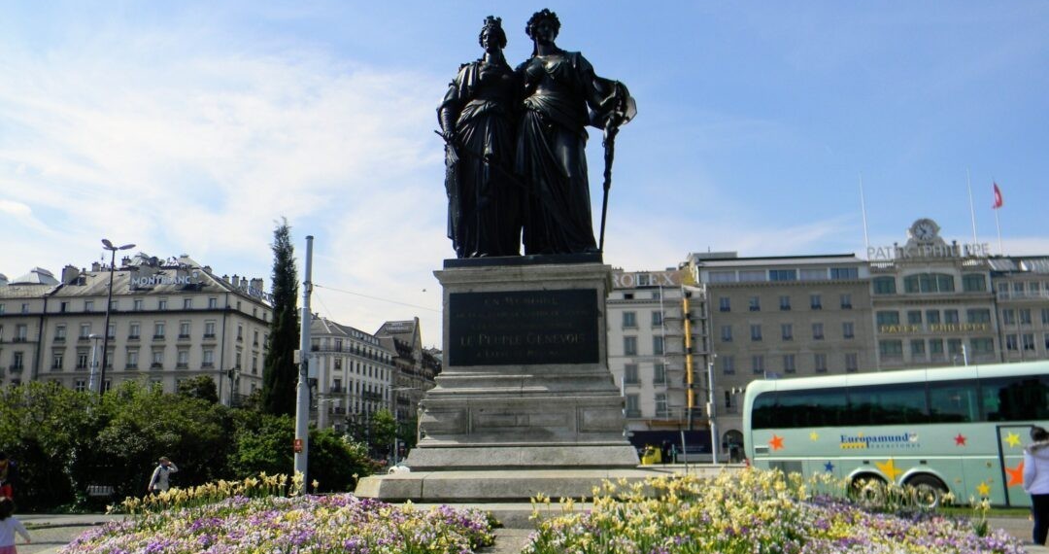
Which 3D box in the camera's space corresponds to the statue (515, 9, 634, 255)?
[{"bbox_3d":[0.928,-2.604,15.392,2.100,4.930,1.450,-2,-12,6],"label":"statue"}]

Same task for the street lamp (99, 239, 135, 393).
[{"bbox_3d":[-18.812,3.811,38.057,1.600,11.410,1.700,-1,-12,0],"label":"street lamp"}]

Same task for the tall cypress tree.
[{"bbox_3d":[-9.881,3.025,34.115,1.600,11.160,1.600,-1,-12,0],"label":"tall cypress tree"}]

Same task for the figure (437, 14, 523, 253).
[{"bbox_3d":[-0.824,-2.529,15.483,1.500,4.860,1.350,-2,-12,6],"label":"figure"}]

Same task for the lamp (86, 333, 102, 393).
[{"bbox_3d":[-24.333,7.332,47.554,0.500,8.470,1.000,-1,-12,0],"label":"lamp"}]

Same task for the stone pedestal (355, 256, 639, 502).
[{"bbox_3d":[0.300,1.800,14.842,4.800,3.910,4.300,-2,-12,6],"label":"stone pedestal"}]

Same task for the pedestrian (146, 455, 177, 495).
[{"bbox_3d":[-8.908,5.190,20.698,0.500,1.630,0.600,-7,-13,30],"label":"pedestrian"}]

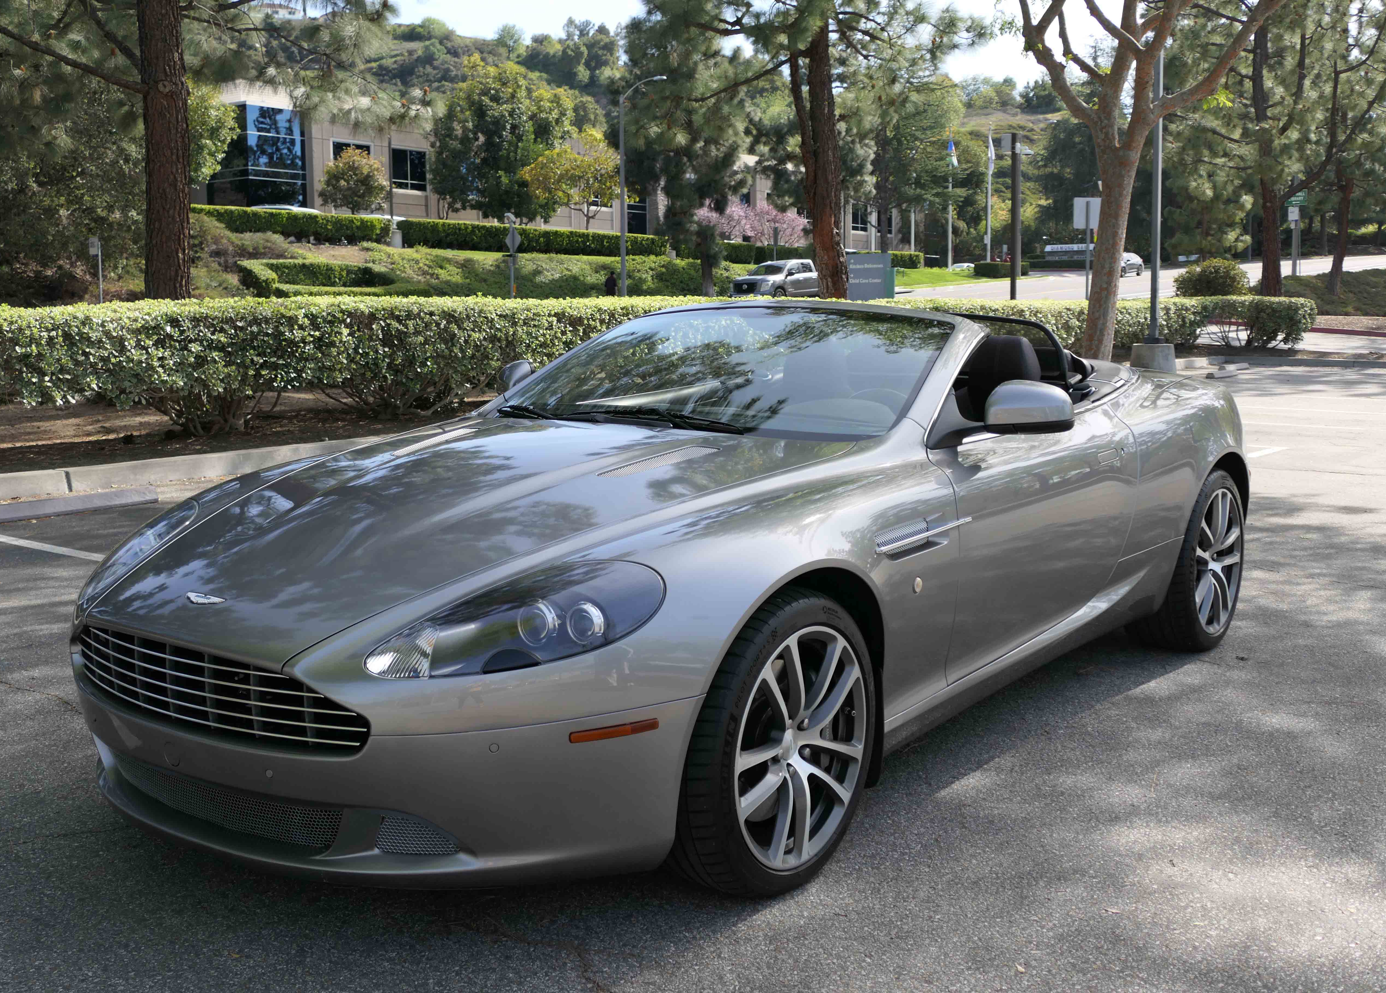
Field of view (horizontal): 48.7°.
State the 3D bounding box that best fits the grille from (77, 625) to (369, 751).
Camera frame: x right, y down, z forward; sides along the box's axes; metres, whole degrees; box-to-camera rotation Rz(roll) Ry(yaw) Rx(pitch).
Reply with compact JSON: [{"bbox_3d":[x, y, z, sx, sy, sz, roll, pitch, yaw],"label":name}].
[{"bbox_3d":[-1.000,0.351,3.005,0.920,0.170,0.140,6,10,36],"label":"grille"}]

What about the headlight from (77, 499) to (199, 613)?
[{"bbox_3d":[-1.359,0.140,3.768,0.320,0.210,0.540,6,10,37],"label":"headlight"}]

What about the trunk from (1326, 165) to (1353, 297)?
[{"bbox_3d":[24.091,-9.905,57.000,0.800,4.950,0.600,0,7,0],"label":"trunk"}]

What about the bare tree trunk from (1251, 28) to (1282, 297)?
[{"bbox_3d":[17.257,-9.935,46.000,0.750,8.300,0.620,0,7,0],"label":"bare tree trunk"}]

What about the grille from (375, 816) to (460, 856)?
[{"bbox_3d":[-0.504,0.628,2.822,0.190,0.080,0.055,3,8,21],"label":"grille"}]

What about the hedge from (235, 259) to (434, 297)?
[{"bbox_3d":[-12.923,-7.693,56.200,2.800,1.800,7.800,4,8,34],"label":"hedge"}]

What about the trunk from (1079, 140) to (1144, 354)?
[{"bbox_3d":[6.021,-3.512,22.093,0.800,3.160,0.550,1,7,15],"label":"trunk"}]

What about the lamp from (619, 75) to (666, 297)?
[{"bbox_3d":[-2.043,-12.430,62.500,2.100,9.500,0.300,4,8,30],"label":"lamp"}]

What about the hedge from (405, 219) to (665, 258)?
[{"bbox_3d":[-6.950,-12.450,74.500,1.200,1.270,19.500,4,8,34],"label":"hedge"}]

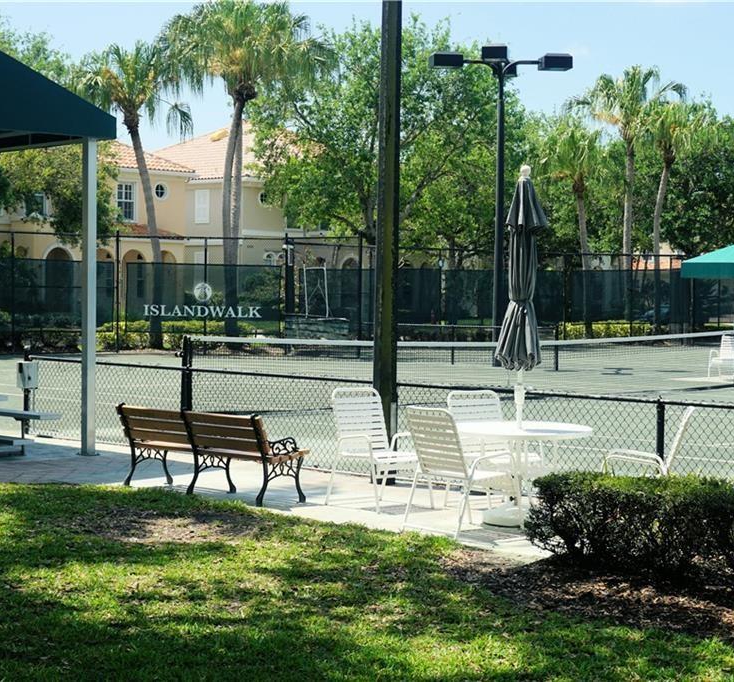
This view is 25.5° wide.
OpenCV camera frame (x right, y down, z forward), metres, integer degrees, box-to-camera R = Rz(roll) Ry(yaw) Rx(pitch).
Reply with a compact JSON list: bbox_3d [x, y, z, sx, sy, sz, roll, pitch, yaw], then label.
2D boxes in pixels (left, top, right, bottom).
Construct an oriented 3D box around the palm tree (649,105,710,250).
[{"bbox_3d":[12.123,-4.678,62.868,2.700,9.329,2.700,1,2,0],"label":"palm tree"}]

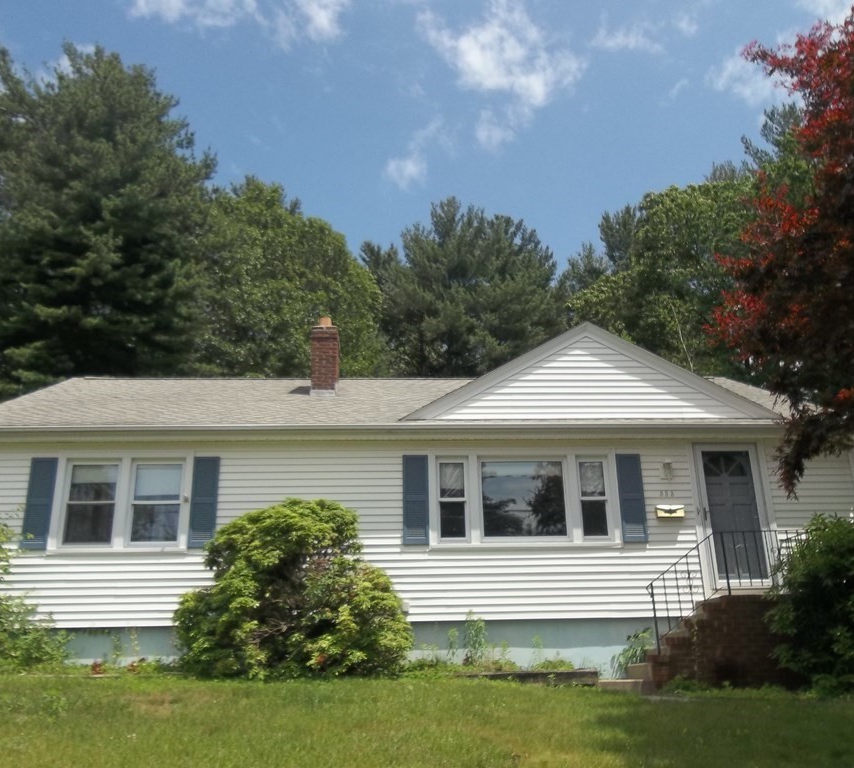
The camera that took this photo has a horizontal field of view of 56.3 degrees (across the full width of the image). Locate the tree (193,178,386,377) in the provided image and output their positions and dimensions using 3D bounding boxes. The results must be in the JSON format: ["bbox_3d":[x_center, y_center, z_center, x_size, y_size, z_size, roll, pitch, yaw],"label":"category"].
[{"bbox_3d":[-5.454,0.626,28.201,8.000,17.890,8.000,0,-19,-3],"label":"tree"}]

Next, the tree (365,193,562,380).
[{"bbox_3d":[1.603,0.884,31.600,8.000,19.420,8.000,0,-19,-3],"label":"tree"}]

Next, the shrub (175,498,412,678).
[{"bbox_3d":[-1.581,2.457,9.784,2.710,2.120,2.200,0,-19,-3],"label":"shrub"}]

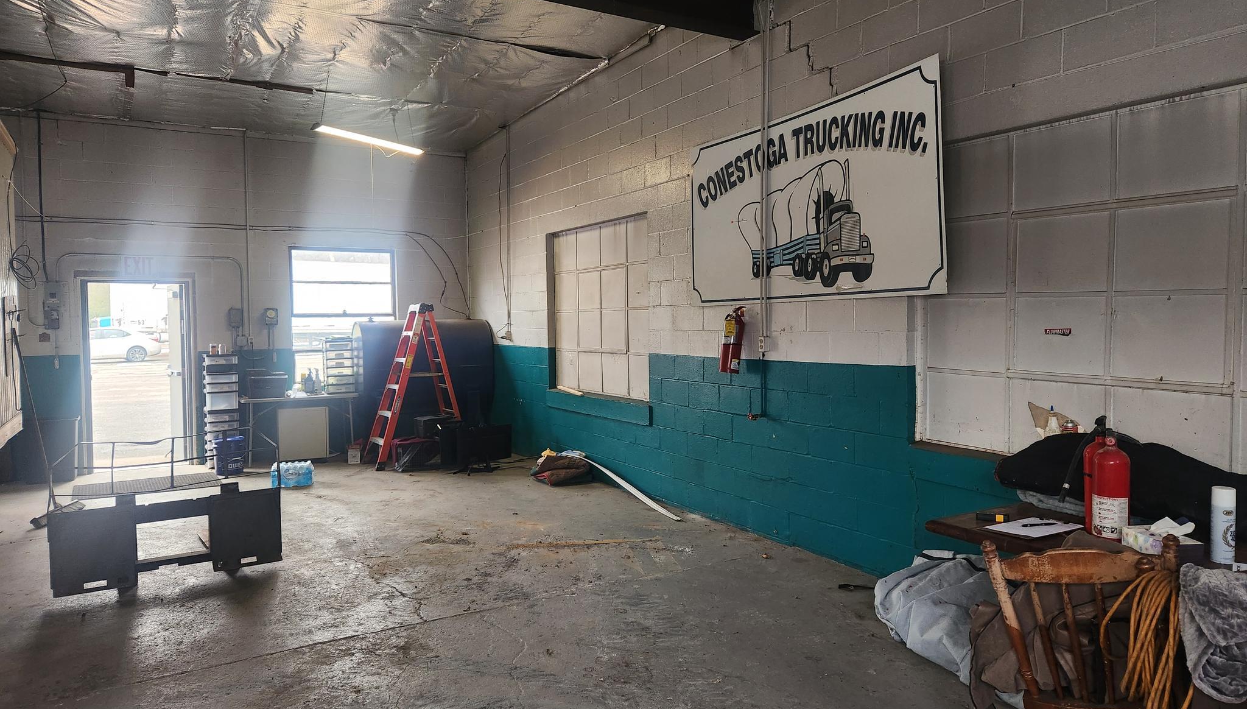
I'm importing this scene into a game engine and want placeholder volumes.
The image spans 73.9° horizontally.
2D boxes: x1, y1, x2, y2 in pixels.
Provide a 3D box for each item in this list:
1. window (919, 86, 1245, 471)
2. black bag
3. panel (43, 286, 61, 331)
[{"bbox_3d":[2.207,-0.284,3.809,0.100,1.620,2.050,-2,3,-30],"label":"window"},{"bbox_3d":[2.085,0.502,3.294,0.450,0.300,1.080,-2,3,-30],"label":"black bag"},{"bbox_3d":[-5.859,-0.491,8.502,0.160,0.480,0.130,-2,3,-30],"label":"panel"}]

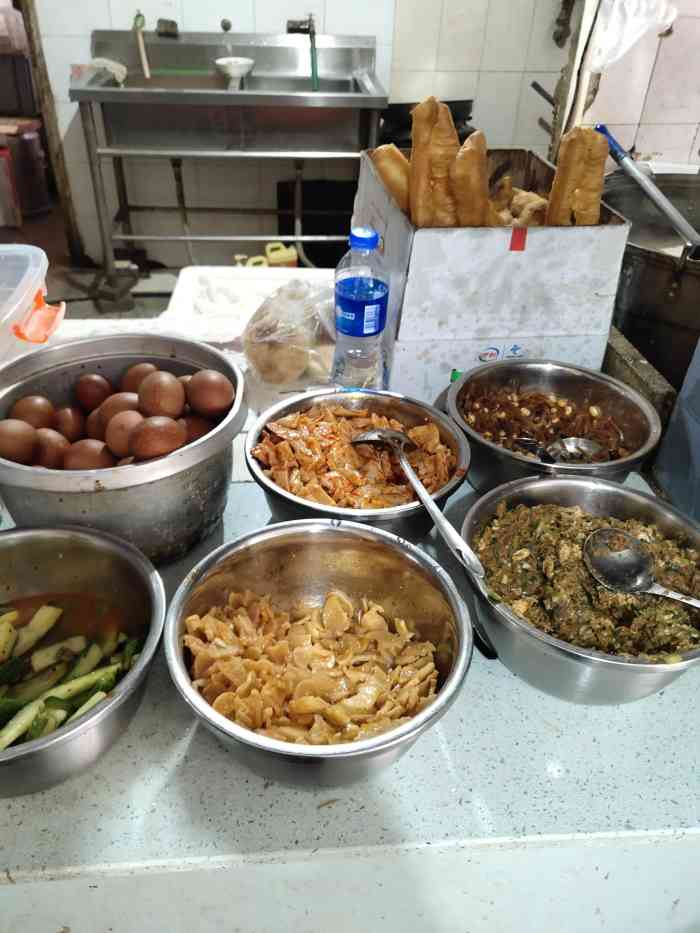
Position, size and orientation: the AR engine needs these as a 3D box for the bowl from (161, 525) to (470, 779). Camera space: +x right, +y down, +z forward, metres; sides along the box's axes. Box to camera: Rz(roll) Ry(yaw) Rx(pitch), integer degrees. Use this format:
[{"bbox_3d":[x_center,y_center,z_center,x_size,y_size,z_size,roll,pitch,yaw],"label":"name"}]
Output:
[{"bbox_3d":[-0.024,0.153,0.631,0.229,0.096,0.229,2,37,-1],"label":"bowl"}]

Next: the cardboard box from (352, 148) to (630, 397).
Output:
[{"bbox_3d":[0.157,-0.252,1.067,0.252,0.240,0.290,-5,37,-10],"label":"cardboard box"}]

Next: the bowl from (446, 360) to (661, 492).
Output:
[{"bbox_3d":[0.214,-0.024,0.887,0.217,0.093,0.217,2,37,-1],"label":"bowl"}]

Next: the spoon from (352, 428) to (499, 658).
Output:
[{"bbox_3d":[0.057,0.027,0.734,0.066,0.045,0.245,-9,38,-15],"label":"spoon"}]

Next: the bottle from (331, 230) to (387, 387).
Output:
[{"bbox_3d":[0.014,-0.178,0.978,0.065,0.219,0.065,2,37,-1],"label":"bottle"}]

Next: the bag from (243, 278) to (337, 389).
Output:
[{"bbox_3d":[-0.078,-0.187,1.067,0.130,0.120,0.120,2,37,-1],"label":"bag"}]

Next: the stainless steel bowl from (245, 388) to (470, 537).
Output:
[{"bbox_3d":[0.007,0.017,0.821,0.219,0.093,0.219,2,37,-1],"label":"stainless steel bowl"}]

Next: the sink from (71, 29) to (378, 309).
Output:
[{"bbox_3d":[-0.443,-1.176,3.237,1.100,0.914,0.530,-1,37,-4],"label":"sink"}]

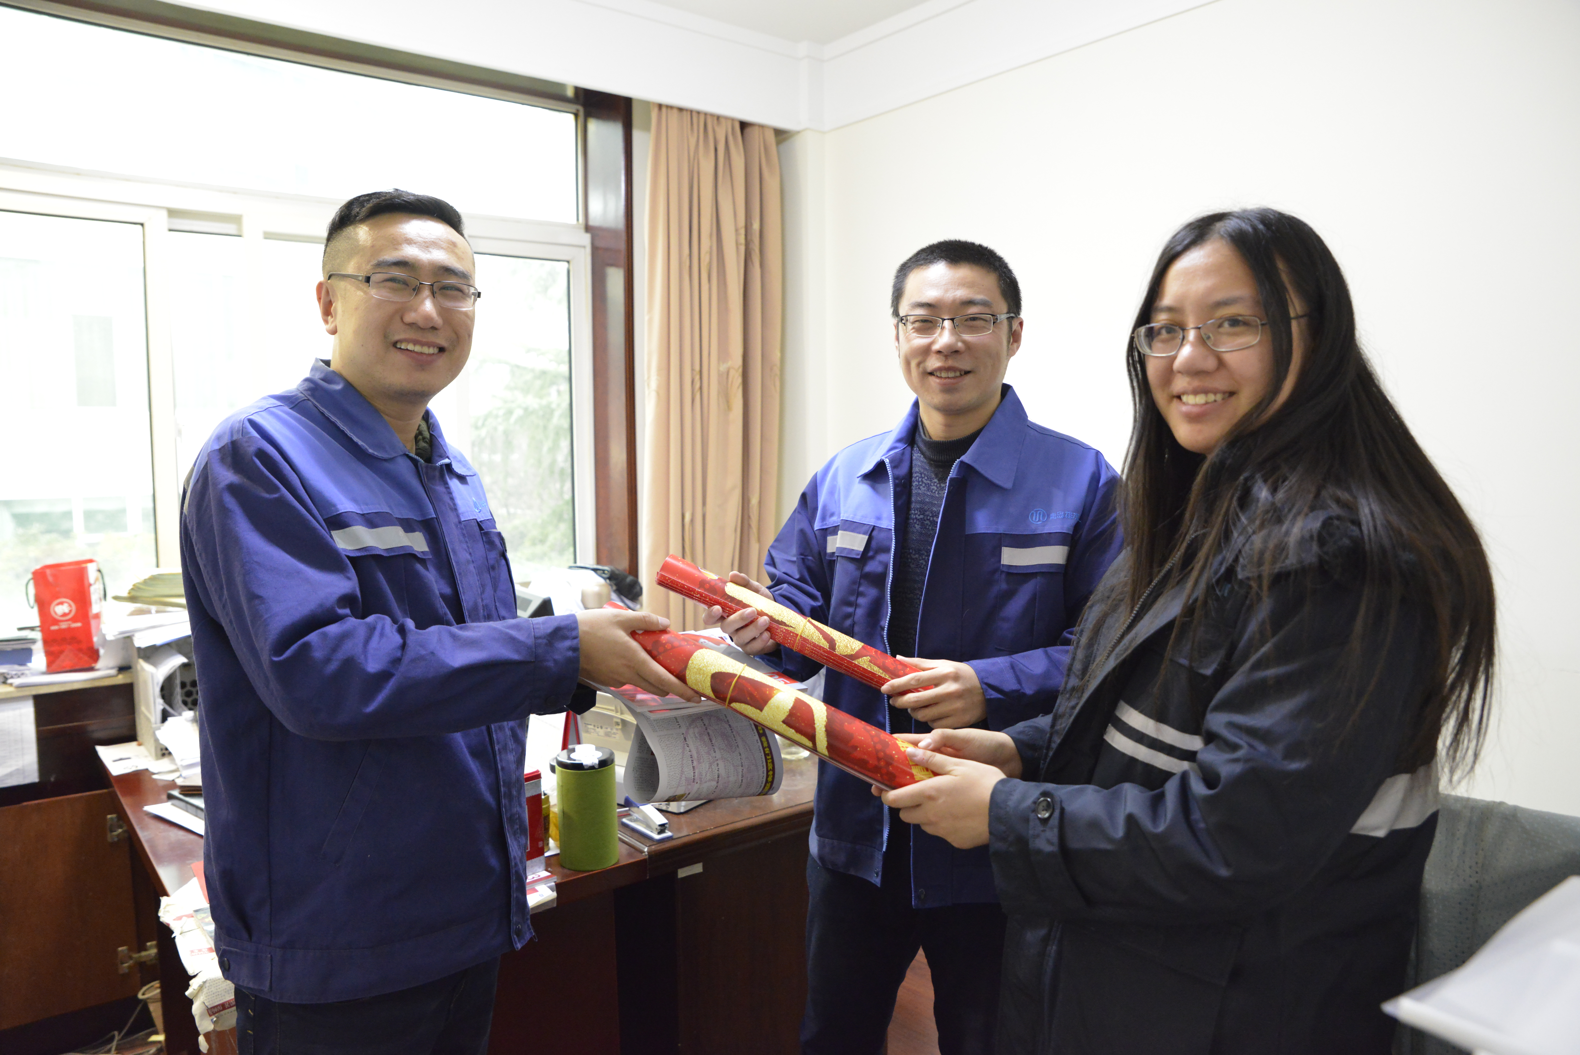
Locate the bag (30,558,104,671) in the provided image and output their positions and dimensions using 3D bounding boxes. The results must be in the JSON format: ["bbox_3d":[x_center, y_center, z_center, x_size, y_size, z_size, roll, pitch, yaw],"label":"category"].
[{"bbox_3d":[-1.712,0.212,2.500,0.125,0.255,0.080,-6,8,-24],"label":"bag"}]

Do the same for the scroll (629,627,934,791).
[{"bbox_3d":[-0.021,0.176,1.050,0.375,0.047,0.047,23,-9,15],"label":"scroll"}]

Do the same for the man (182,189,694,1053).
[{"bbox_3d":[-0.376,0.465,1.242,0.560,1.730,0.520,3,6,26],"label":"man"}]

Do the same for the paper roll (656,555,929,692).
[{"bbox_3d":[0.014,0.131,1.280,0.371,0.037,0.037,25,-5,3],"label":"paper roll"}]

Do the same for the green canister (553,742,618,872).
[{"bbox_3d":[-0.311,0.432,1.611,0.093,0.175,0.093,-2,6,-17],"label":"green canister"}]

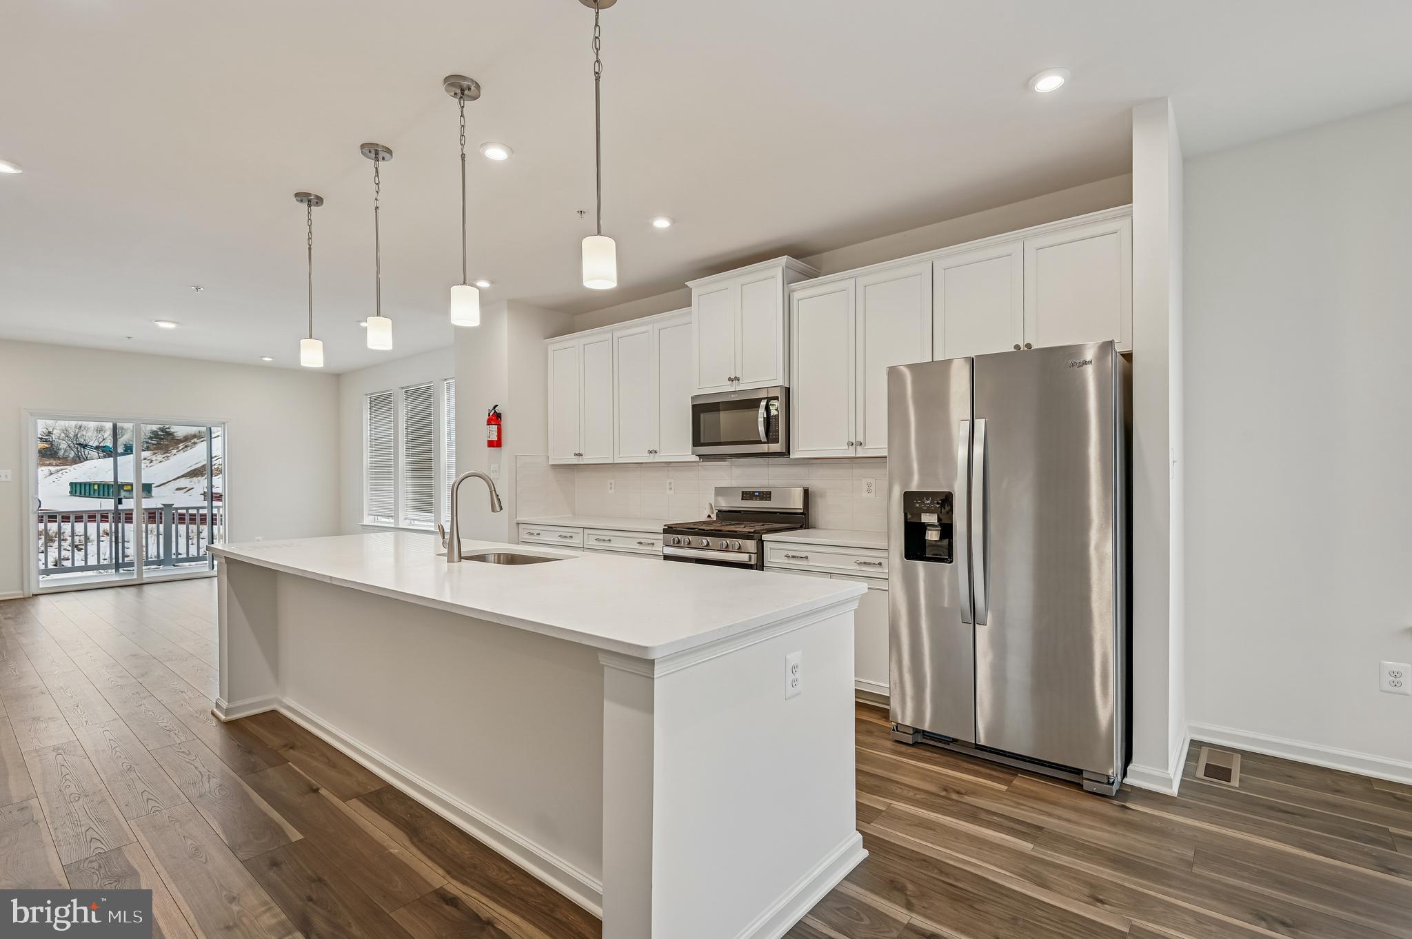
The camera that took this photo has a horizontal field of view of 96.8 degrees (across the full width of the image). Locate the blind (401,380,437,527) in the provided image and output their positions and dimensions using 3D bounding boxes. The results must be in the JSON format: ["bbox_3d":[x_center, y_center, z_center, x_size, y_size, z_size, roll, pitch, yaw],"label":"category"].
[{"bbox_3d":[-3.536,-0.180,7.727,0.840,1.670,0.060,-1,-1,39],"label":"blind"}]

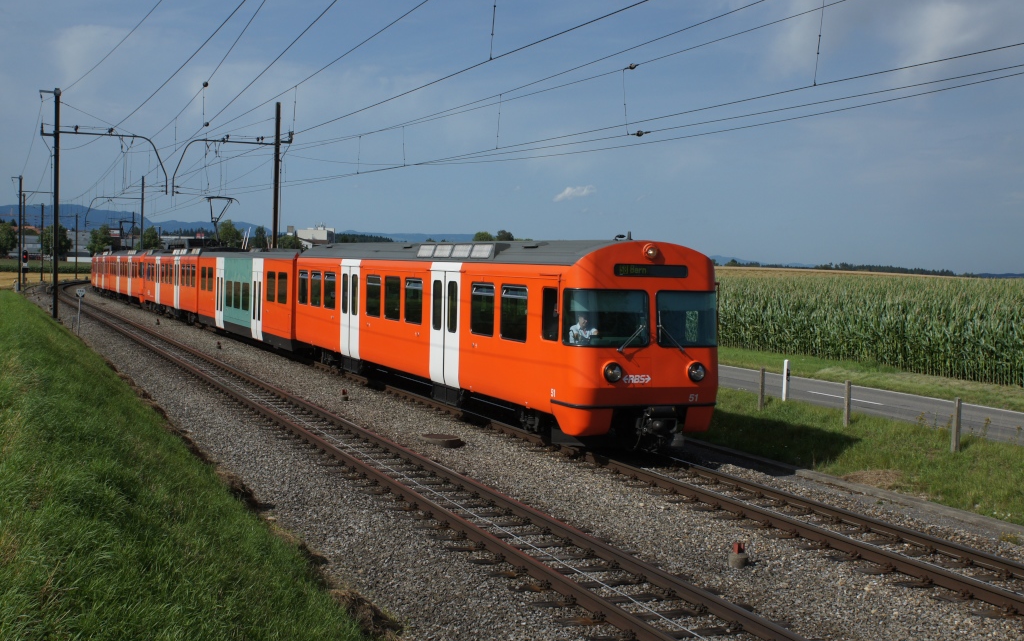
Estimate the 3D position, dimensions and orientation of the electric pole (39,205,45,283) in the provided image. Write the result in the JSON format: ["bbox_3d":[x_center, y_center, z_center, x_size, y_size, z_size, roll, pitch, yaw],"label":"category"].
[{"bbox_3d":[-60.084,-9.962,152.764,0.260,9.992,0.260,0,3,-24],"label":"electric pole"}]

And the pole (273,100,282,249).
[{"bbox_3d":[-10.990,-5.011,55.743,0.260,10.265,0.260,0,3,-24],"label":"pole"}]

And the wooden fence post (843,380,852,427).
[{"bbox_3d":[6.940,1.725,24.677,0.120,0.972,0.120,0,3,-24],"label":"wooden fence post"}]

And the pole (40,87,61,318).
[{"bbox_3d":[-20.289,-5.201,53.257,0.300,10.265,0.280,0,3,-24],"label":"pole"}]

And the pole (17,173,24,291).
[{"bbox_3d":[-42.113,-7.451,102.266,0.260,9.902,0.260,0,3,-24],"label":"pole"}]

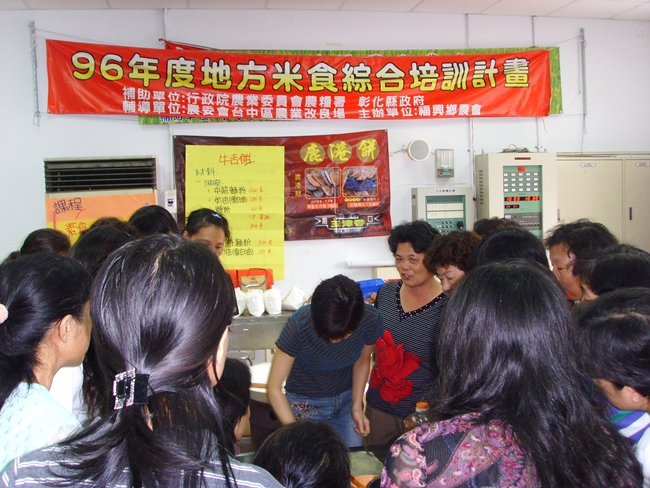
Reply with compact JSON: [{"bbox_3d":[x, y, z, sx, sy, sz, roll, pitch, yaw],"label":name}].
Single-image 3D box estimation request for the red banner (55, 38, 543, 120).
[{"bbox_3d":[-0.095,-1.305,5.822,4.030,0.620,0.030,-2,2,-9],"label":"red banner"}]

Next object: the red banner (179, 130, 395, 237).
[{"bbox_3d":[-0.318,-0.459,5.849,1.750,0.860,0.020,-2,2,-9],"label":"red banner"}]

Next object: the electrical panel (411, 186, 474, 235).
[{"bbox_3d":[0.975,-0.147,6.018,0.470,0.620,0.140,-2,2,-9],"label":"electrical panel"}]

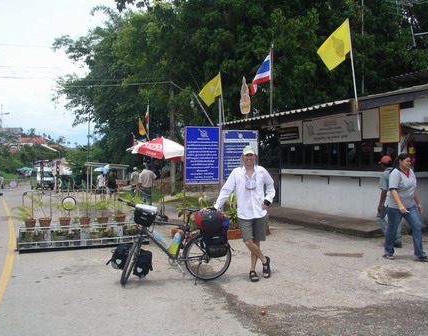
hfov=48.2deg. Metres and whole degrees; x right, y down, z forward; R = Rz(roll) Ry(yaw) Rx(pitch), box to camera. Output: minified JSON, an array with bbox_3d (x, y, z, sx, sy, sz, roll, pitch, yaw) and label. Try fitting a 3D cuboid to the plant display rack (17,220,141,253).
[{"bbox_3d":[-2.510,1.310,9.330,2.370,0.470,0.500,0,0,-24],"label":"plant display rack"}]

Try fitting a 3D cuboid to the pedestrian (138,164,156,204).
[{"bbox_3d":[-2.708,0.696,19.500,0.680,1.640,0.400,0,1,-9],"label":"pedestrian"}]

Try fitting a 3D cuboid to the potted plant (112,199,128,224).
[{"bbox_3d":[-1.868,0.880,9.550,0.310,0.530,0.310,0,0,0],"label":"potted plant"}]

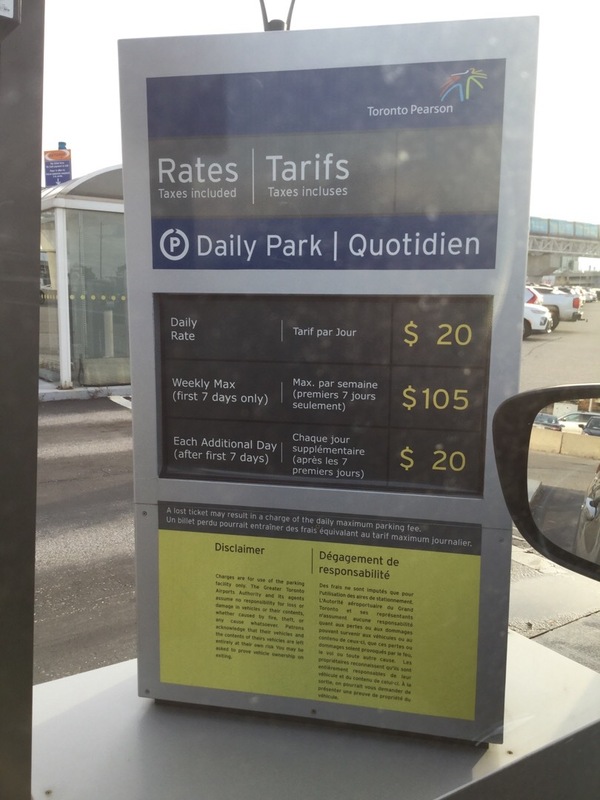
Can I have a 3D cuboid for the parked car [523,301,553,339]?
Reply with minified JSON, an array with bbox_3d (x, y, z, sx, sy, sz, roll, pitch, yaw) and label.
[{"bbox_3d":[5.972,-2.898,23.389,4.600,1.670,1.860,4,10,24],"label":"parked car"}]

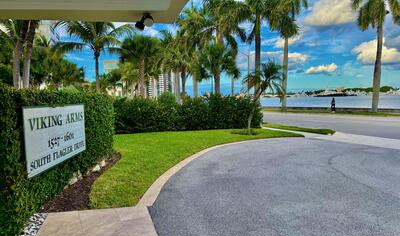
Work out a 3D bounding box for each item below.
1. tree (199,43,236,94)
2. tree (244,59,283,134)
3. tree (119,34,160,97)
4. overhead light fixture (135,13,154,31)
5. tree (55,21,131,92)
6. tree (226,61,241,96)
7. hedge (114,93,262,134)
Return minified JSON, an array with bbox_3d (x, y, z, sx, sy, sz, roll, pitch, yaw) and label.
[{"bbox_3d":[1.503,-3.305,23.811,3.289,6.238,3.289,0,5,0],"label":"tree"},{"bbox_3d":[2.791,-0.892,12.155,1.846,3.213,1.754,0,5,0],"label":"tree"},{"bbox_3d":[-5.103,-3.637,23.784,3.722,6.904,3.722,0,5,0],"label":"tree"},{"bbox_3d":[-0.664,-1.154,3.317,0.240,0.200,0.180,-1,5,-14],"label":"overhead light fixture"},{"bbox_3d":[-7.217,-3.342,18.791,5.207,7.022,5.207,0,5,0],"label":"tree"},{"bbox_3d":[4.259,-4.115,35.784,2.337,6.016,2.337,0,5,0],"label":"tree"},{"bbox_3d":[-0.755,-0.270,13.719,7.849,1.720,1.300,-1,5,-15],"label":"hedge"}]

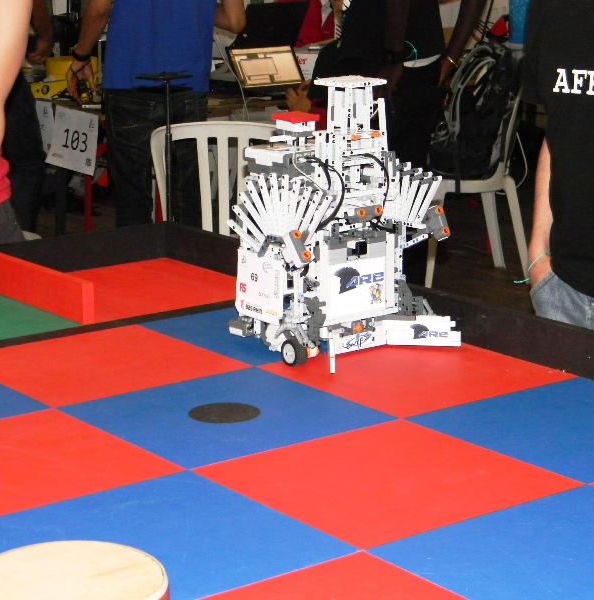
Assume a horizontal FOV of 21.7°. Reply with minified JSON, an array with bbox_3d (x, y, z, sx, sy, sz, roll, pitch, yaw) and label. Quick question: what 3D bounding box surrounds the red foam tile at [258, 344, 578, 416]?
[{"bbox_3d":[0.178,0.117,2.392,0.350,0.012,0.350,-10,16,-36],"label":"red foam tile"}]

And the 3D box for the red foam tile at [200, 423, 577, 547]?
[{"bbox_3d":[0.109,0.225,1.914,0.350,0.012,0.350,-10,16,-36],"label":"red foam tile"}]

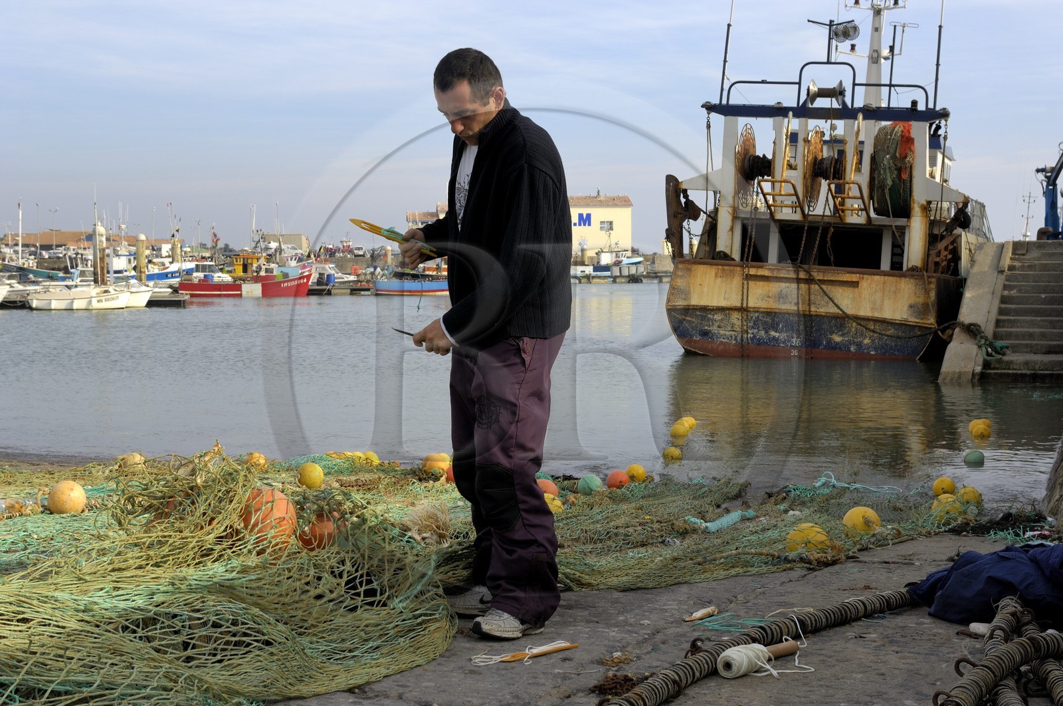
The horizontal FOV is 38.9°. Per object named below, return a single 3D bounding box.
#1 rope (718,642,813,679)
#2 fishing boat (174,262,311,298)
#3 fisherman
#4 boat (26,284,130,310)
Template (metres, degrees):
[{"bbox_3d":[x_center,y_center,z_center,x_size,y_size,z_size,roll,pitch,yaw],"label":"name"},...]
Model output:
[{"bbox_3d":[0.612,0.791,3.888,0.275,0.080,0.125,1,-1,-44],"label":"rope"},{"bbox_3d":[-17.360,-4.400,91.000,8.100,2.150,2.800,-1,3,-12],"label":"fishing boat"},{"bbox_3d":[-0.140,-0.035,4.535,0.520,1.750,0.530,-2,4,-30],"label":"fisherman"},{"bbox_3d":[-18.200,-2.200,60.500,4.200,1.100,1.650,-1,4,-18],"label":"boat"}]

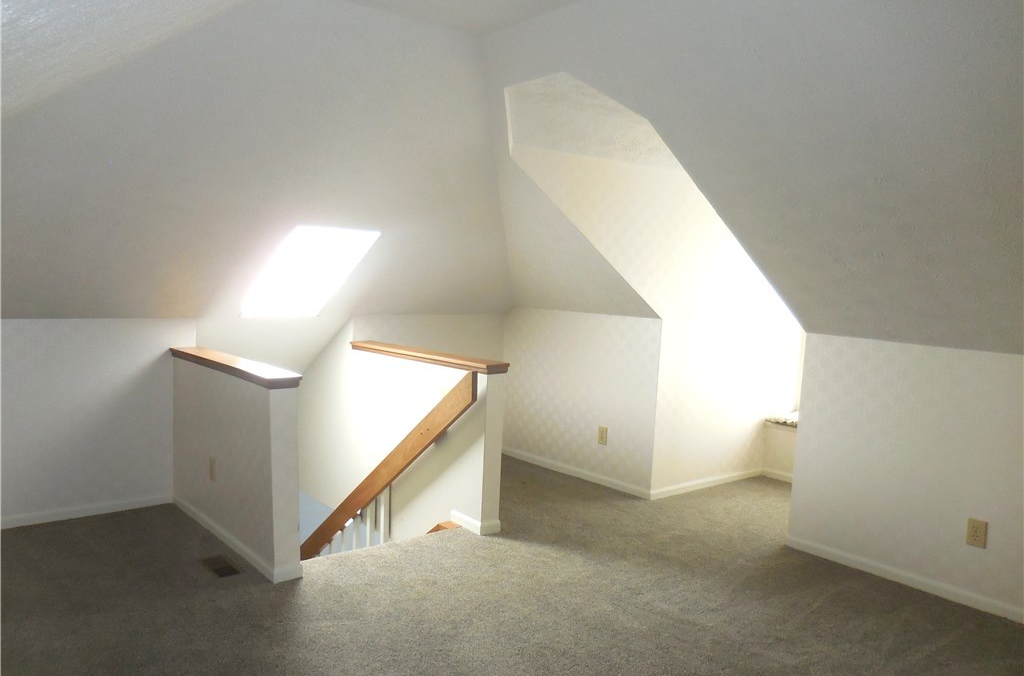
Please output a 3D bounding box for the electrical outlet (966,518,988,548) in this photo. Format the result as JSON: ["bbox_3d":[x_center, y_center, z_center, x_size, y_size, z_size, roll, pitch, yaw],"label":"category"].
[{"bbox_3d":[1.954,0.821,3.106,0.008,0.115,0.071,-1,6,-41],"label":"electrical outlet"}]

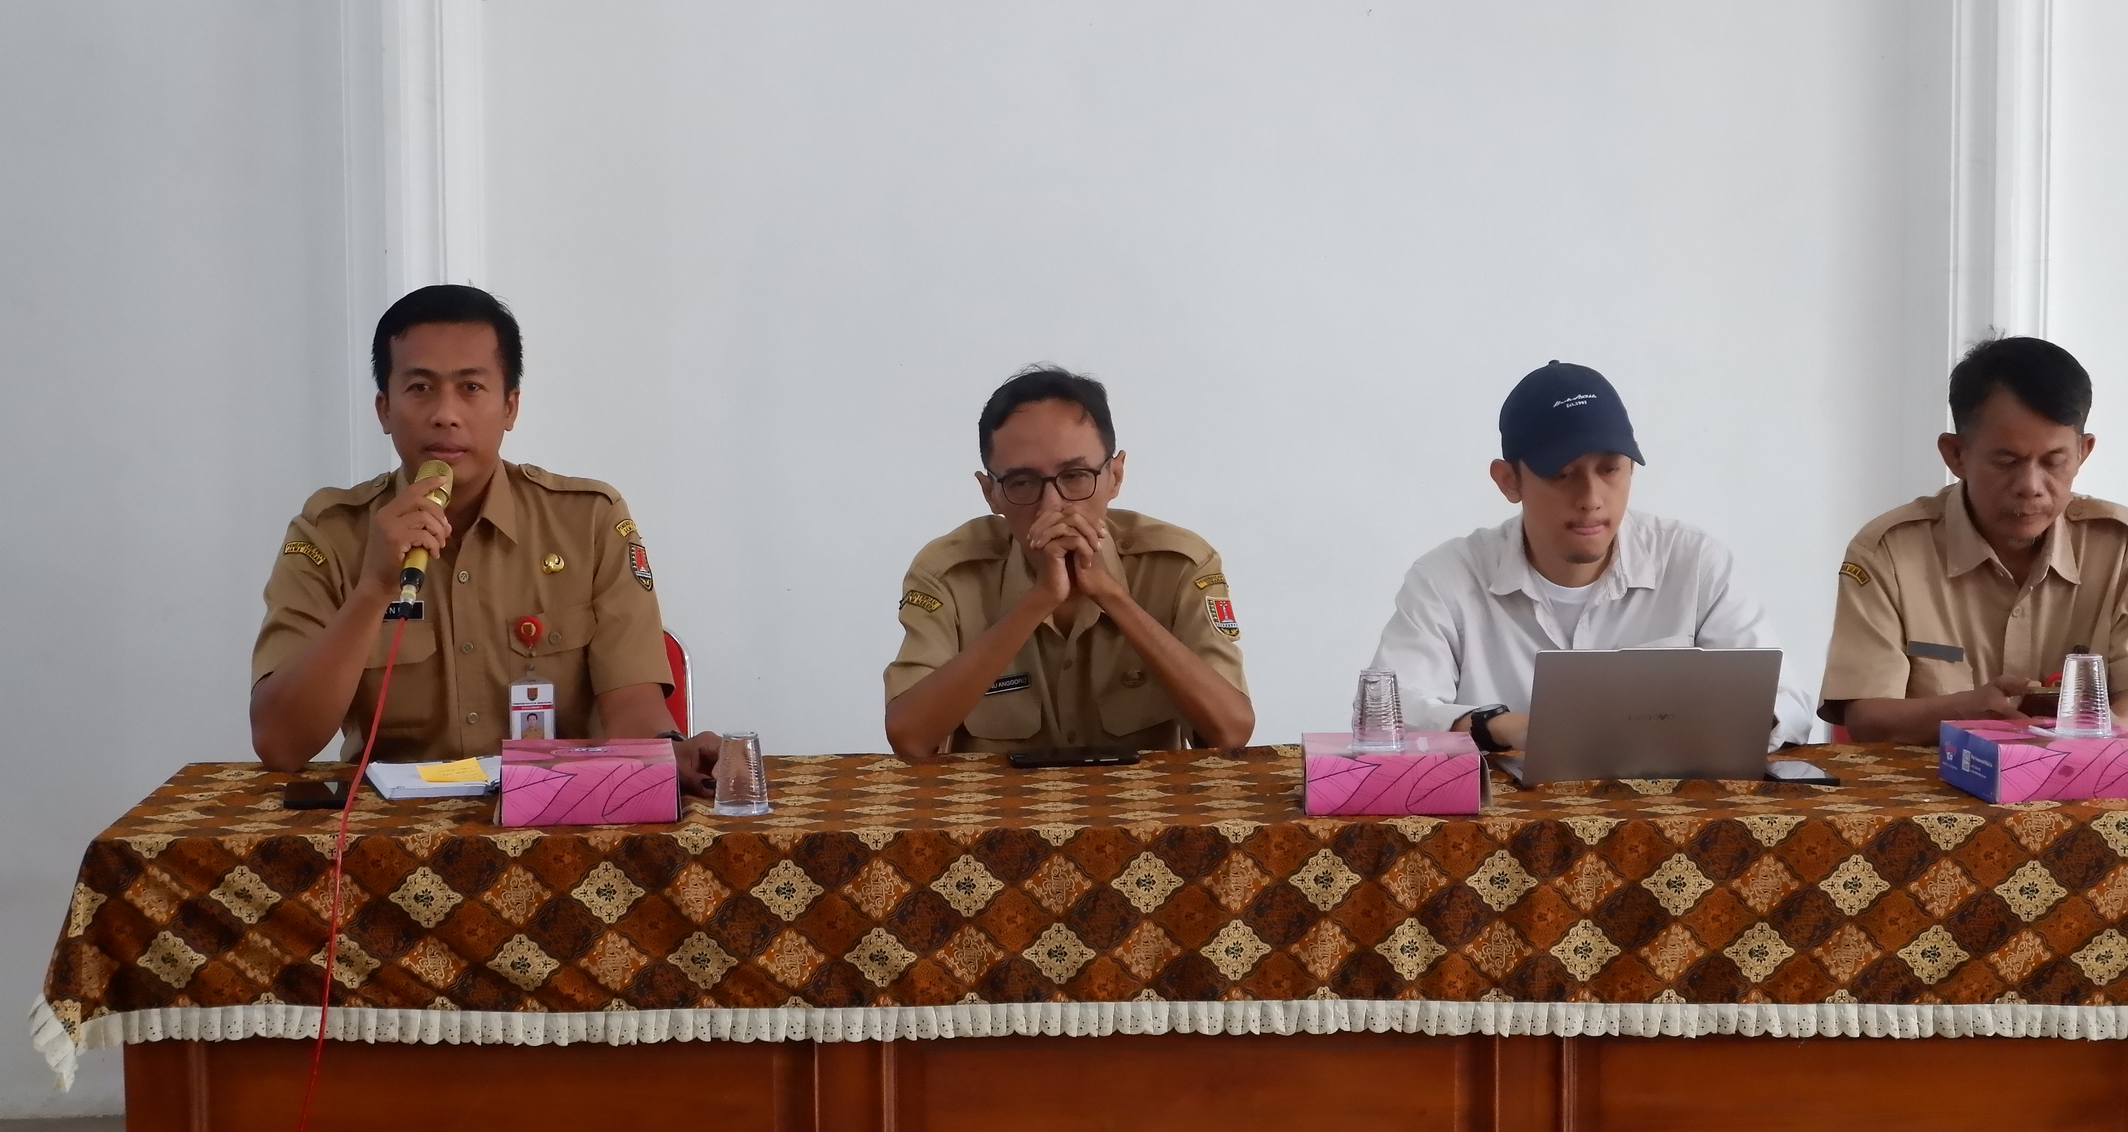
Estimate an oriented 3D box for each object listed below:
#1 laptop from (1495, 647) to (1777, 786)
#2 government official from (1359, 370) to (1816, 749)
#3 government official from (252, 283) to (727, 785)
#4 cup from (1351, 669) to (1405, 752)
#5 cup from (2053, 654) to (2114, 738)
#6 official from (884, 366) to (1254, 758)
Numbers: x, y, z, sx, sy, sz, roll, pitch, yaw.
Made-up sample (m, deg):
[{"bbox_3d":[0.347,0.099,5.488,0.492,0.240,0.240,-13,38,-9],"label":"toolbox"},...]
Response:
[{"bbox_3d":[0.719,0.173,5.041,0.306,0.185,0.320,-1,5,-5],"label":"laptop"},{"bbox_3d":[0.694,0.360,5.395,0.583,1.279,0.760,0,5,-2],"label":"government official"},{"bbox_3d":[-0.731,0.331,5.201,0.623,1.383,0.740,-1,5,-6],"label":"government official"},{"bbox_3d":[0.375,0.172,4.801,0.064,0.093,0.064,0,5,0],"label":"cup"},{"bbox_3d":[1.247,0.159,4.909,0.067,0.094,0.067,0,5,0],"label":"cup"},{"bbox_3d":[0.008,0.369,5.365,0.478,1.273,0.740,-1,5,-3],"label":"official"}]

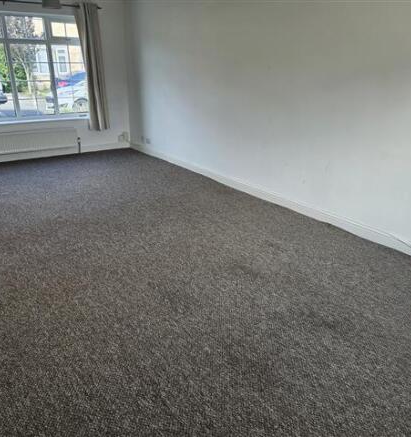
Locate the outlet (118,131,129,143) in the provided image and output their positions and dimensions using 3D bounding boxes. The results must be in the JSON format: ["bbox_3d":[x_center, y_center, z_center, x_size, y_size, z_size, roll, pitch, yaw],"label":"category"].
[{"bbox_3d":[-1.465,-1.451,6.914,0.163,0.145,0.045,-13,25,-32],"label":"outlet"}]

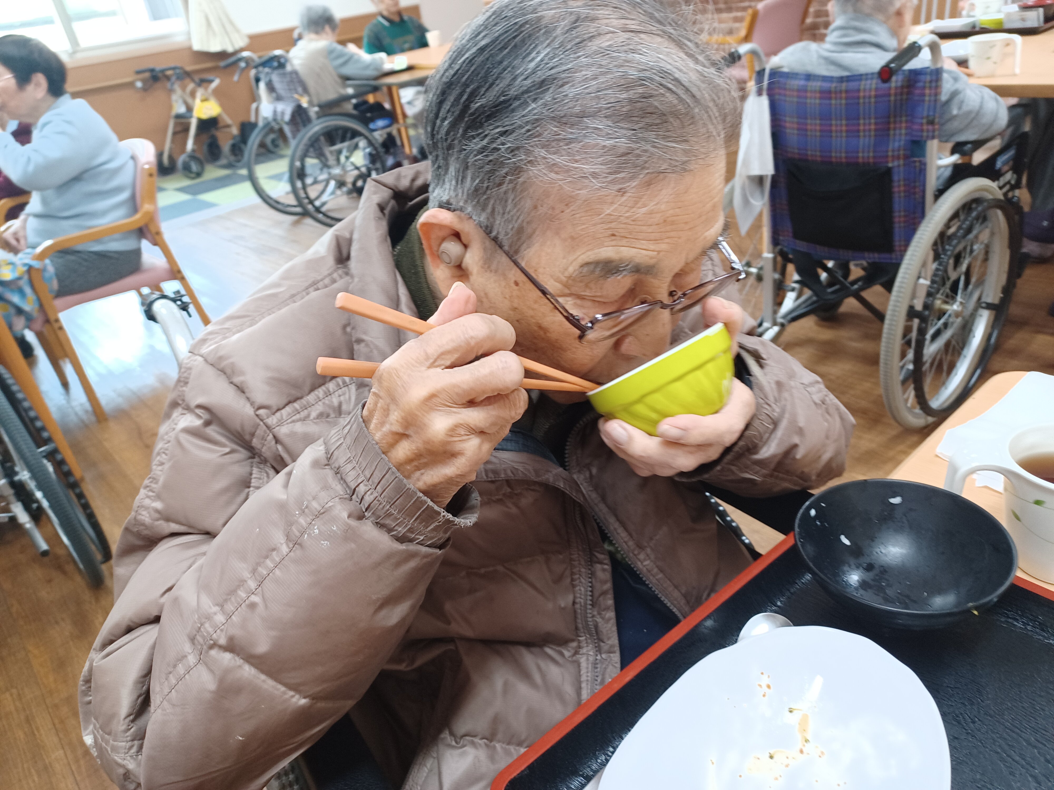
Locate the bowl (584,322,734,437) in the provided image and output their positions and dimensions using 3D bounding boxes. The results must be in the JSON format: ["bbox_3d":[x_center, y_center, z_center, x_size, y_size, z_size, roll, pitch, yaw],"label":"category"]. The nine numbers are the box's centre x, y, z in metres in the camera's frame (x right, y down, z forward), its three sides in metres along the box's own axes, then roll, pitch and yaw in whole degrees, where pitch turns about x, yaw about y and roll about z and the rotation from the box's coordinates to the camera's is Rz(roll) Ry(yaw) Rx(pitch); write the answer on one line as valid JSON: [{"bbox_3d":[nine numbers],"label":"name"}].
[{"bbox_3d":[0.097,-0.001,0.498,0.104,0.052,0.104,-27,-3,2],"label":"bowl"}]

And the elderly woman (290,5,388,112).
[{"bbox_3d":[-1.015,-1.685,4.374,0.700,1.040,0.500,-30,36,-35],"label":"elderly woman"}]

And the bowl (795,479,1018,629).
[{"bbox_3d":[0.256,0.119,0.527,0.134,0.052,0.134,-6,29,3],"label":"bowl"}]

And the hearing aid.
[{"bbox_3d":[-0.047,-0.089,0.472,0.020,0.019,0.018,-22,57,-32],"label":"hearing aid"}]

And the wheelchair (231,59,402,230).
[{"bbox_3d":[-1.086,-1.518,4.371,1.000,0.930,0.600,-30,36,-35],"label":"wheelchair"}]

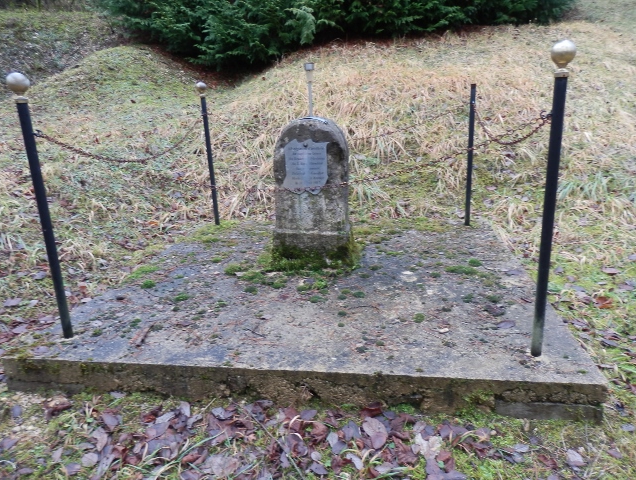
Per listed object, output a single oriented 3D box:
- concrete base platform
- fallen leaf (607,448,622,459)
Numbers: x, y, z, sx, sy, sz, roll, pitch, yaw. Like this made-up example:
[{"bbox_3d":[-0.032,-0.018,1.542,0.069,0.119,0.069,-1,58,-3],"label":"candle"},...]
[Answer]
[{"bbox_3d":[0.002,0.267,3.114,2.611,0.174,2.410,0,18,9],"label":"concrete base platform"},{"bbox_3d":[1.038,0.748,1.618,0.038,0.012,0.056,-12,20,-28],"label":"fallen leaf"}]

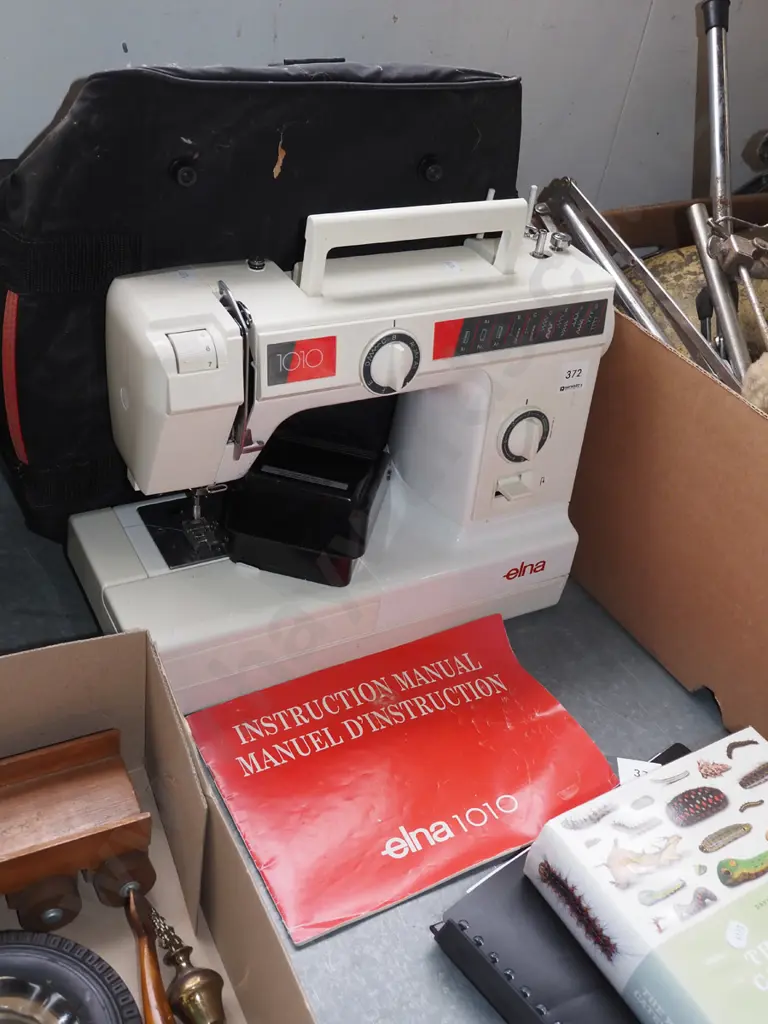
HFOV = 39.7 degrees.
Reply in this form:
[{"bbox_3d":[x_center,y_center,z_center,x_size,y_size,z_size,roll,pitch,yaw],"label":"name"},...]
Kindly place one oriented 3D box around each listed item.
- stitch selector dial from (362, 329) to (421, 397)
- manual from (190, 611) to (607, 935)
[{"bbox_3d":[0.008,-0.099,0.725,0.047,0.047,0.017,-13,37,-27],"label":"stitch selector dial"},{"bbox_3d":[0.016,0.169,0.738,0.255,0.020,0.181,-14,45,-26],"label":"manual"}]

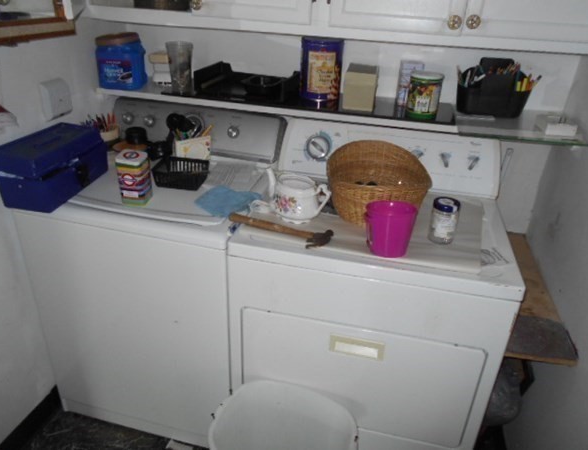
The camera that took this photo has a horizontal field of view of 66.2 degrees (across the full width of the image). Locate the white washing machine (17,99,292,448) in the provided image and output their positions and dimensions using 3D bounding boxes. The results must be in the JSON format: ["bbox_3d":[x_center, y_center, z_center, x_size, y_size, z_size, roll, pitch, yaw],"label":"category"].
[{"bbox_3d":[-0.453,0.146,1.728,0.688,1.090,0.670,8,27,11],"label":"white washing machine"}]

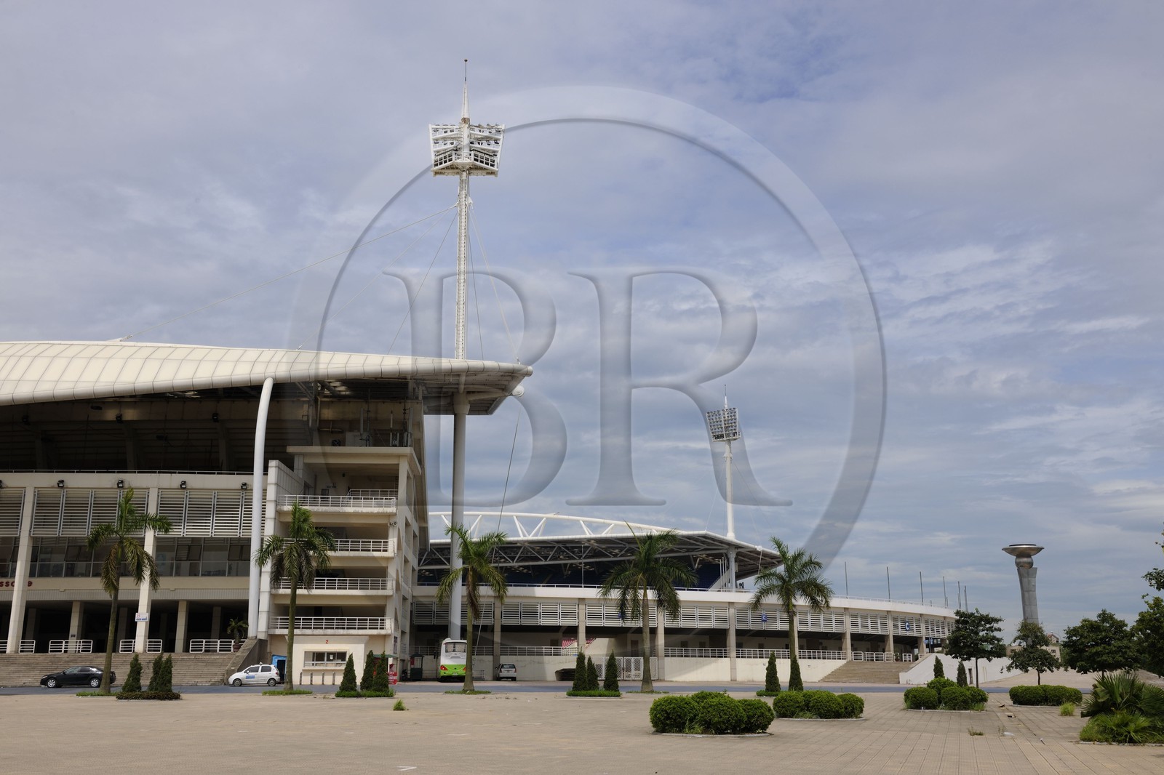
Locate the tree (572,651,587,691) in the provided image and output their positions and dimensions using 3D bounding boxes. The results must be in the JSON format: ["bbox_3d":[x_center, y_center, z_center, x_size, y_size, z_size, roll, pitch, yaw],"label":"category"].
[{"bbox_3d":[-0.134,14.101,57.454,0.800,2.209,0.800,0,-13,0],"label":"tree"}]

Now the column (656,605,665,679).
[{"bbox_3d":[7.307,23.255,106.817,0.700,7.104,0.850,3,-14,-12],"label":"column"}]

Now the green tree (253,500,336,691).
[{"bbox_3d":[-16.408,11.837,66.436,4.600,10.748,4.600,0,-13,0],"label":"green tree"}]

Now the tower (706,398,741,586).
[{"bbox_3d":[30.281,28.631,238.587,7.200,57.267,3.200,-8,-15,29],"label":"tower"}]

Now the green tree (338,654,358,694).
[{"bbox_3d":[-11.328,14.012,56.743,0.850,1.958,0.850,0,-14,0],"label":"green tree"}]

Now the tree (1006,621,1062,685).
[{"bbox_3d":[24.935,14.891,63.987,2.800,3.919,2.800,0,-14,0],"label":"tree"}]

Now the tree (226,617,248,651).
[{"bbox_3d":[-26.069,18.826,88.311,1.500,2.498,1.500,0,-14,0],"label":"tree"}]

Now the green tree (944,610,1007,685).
[{"bbox_3d":[21.475,14.344,63.609,3.330,4.468,3.200,0,-13,0],"label":"green tree"}]

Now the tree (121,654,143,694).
[{"bbox_3d":[-19.297,12.415,50.028,0.860,1.850,0.860,0,-14,0],"label":"tree"}]

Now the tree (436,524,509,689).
[{"bbox_3d":[-6.325,12.470,66.076,4.100,9.351,4.200,0,-13,0],"label":"tree"}]

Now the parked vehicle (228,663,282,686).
[{"bbox_3d":[-22.732,20.042,81.085,3.500,1.490,1.500,1,-14,-4],"label":"parked vehicle"}]

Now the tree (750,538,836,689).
[{"bbox_3d":[11.957,12.999,66.795,4.700,8.651,4.600,0,-13,0],"label":"tree"}]

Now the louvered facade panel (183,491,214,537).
[{"bbox_3d":[-29.454,9.737,89.695,1.954,3.525,0.150,1,-14,-6],"label":"louvered facade panel"}]

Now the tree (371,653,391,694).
[{"bbox_3d":[-9.089,13.025,52.737,0.830,1.930,0.830,0,-14,0],"label":"tree"}]

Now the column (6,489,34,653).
[{"bbox_3d":[-44.443,14.490,92.401,0.680,12.850,0.780,1,-14,-3],"label":"column"}]

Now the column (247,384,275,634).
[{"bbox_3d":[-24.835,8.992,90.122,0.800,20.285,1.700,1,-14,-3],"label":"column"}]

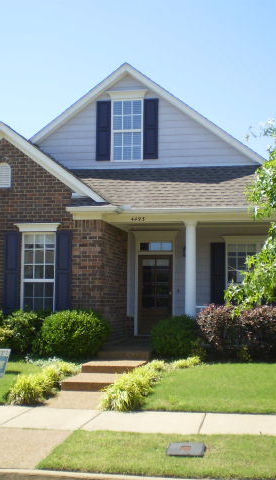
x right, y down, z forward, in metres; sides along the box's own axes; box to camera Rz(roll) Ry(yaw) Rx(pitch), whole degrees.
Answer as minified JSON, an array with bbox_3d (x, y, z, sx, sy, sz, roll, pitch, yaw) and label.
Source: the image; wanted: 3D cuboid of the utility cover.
[{"bbox_3d":[0.489,2.116,6.716,0.370,0.045,0.470,0,-5,10],"label":"utility cover"}]

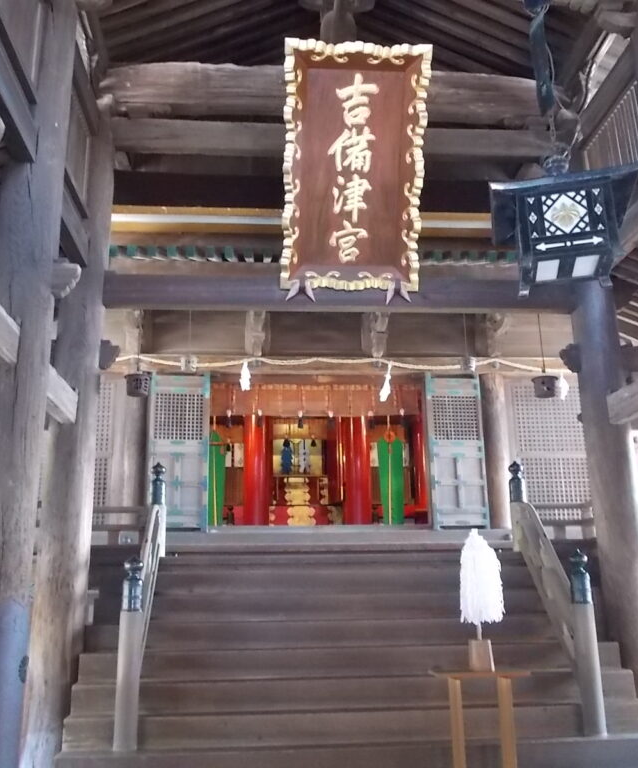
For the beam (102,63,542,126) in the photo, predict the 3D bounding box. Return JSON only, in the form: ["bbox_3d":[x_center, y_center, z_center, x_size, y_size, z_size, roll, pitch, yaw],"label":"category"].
[{"bbox_3d":[0.242,-3.328,8.839,5.400,0.500,0.460,0,-15,-5],"label":"beam"}]

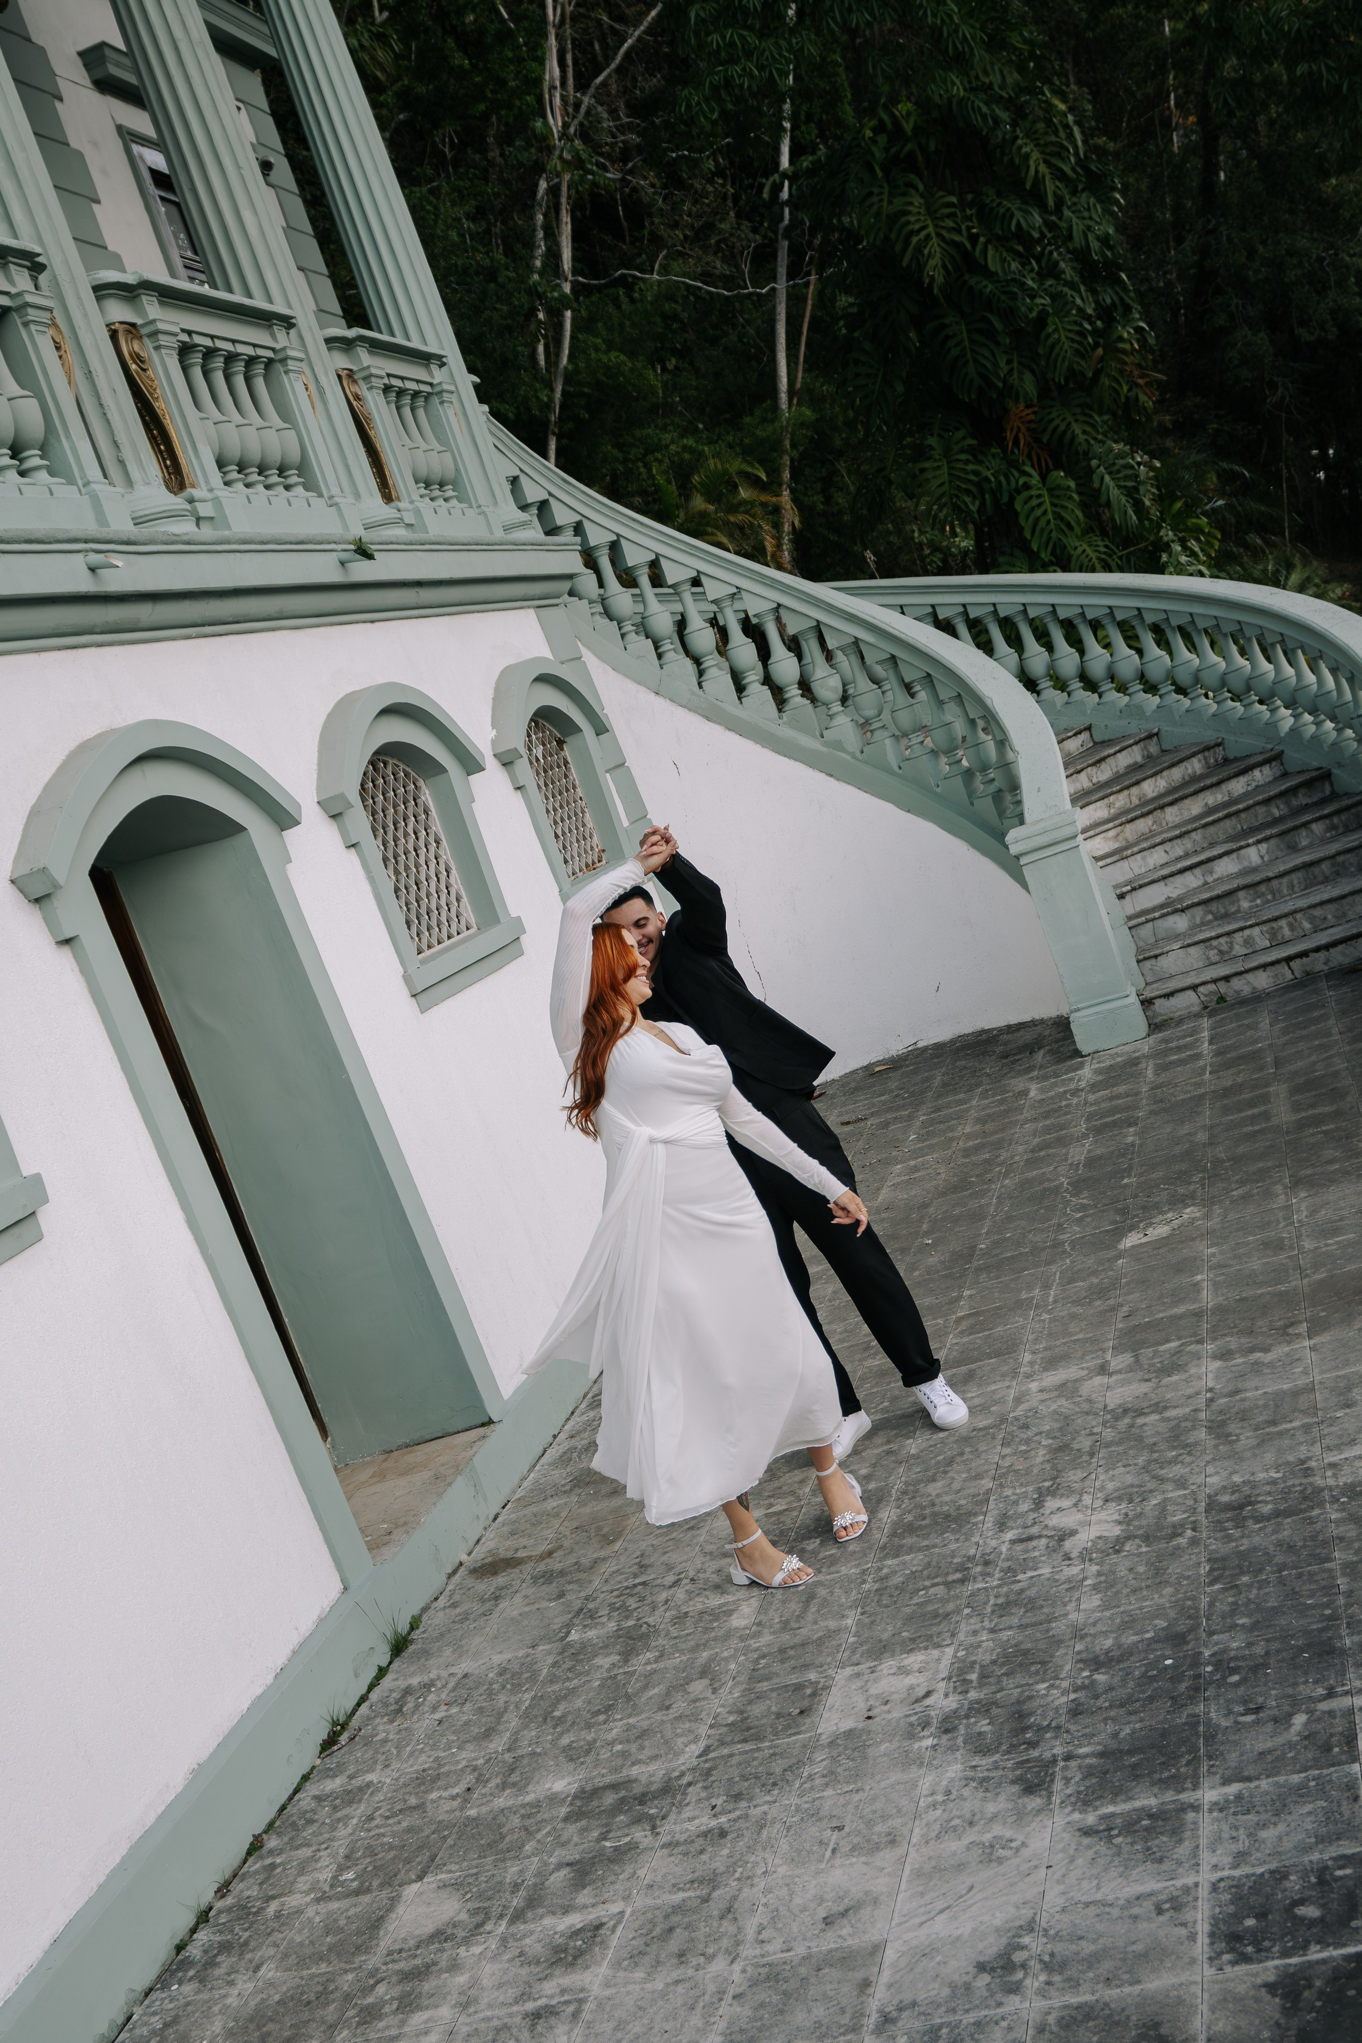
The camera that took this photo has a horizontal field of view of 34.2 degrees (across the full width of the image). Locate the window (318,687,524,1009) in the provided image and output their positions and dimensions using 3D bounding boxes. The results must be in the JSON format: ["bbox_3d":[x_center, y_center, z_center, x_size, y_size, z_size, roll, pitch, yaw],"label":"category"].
[{"bbox_3d":[-0.888,-0.656,7.726,0.110,1.080,1.400,-18,7,16],"label":"window"}]

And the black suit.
[{"bbox_3d":[0.219,0.320,5.749,0.600,1.580,0.580,-16,8,26],"label":"black suit"}]

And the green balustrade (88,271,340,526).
[{"bbox_3d":[-1.485,-1.956,7.276,0.240,0.840,1.220,-18,7,16],"label":"green balustrade"}]

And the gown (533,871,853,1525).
[{"bbox_3d":[-0.058,0.437,5.323,0.810,1.520,0.540,-14,9,39],"label":"gown"}]

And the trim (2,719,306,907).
[{"bbox_3d":[-1.408,-0.617,5.975,0.110,0.385,1.530,-18,7,16],"label":"trim"}]

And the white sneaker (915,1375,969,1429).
[{"bbox_3d":[0.698,1.012,6.019,0.107,0.115,0.290,-20,7,-1],"label":"white sneaker"}]

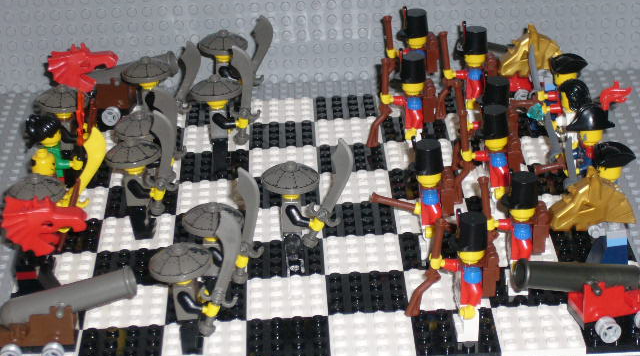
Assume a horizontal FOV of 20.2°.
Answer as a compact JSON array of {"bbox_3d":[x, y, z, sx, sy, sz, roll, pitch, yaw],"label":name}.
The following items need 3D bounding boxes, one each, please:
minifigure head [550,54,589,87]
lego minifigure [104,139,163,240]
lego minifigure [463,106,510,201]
[{"bbox_3d":[0.114,-0.049,0.819,0.017,0.015,0.015,-3,26,0],"label":"minifigure head"},{"bbox_3d":[-0.077,0.003,0.767,0.025,0.043,0.025,-3,26,0],"label":"lego minifigure"},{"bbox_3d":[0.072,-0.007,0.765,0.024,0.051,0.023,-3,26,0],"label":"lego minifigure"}]

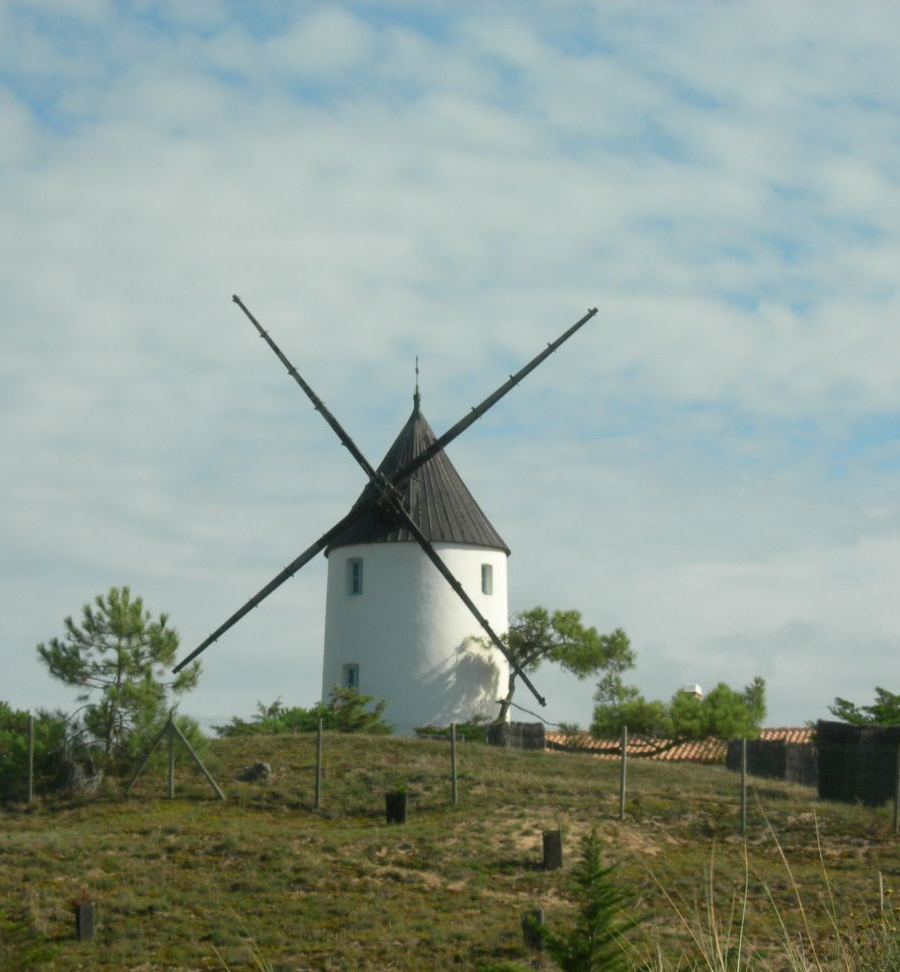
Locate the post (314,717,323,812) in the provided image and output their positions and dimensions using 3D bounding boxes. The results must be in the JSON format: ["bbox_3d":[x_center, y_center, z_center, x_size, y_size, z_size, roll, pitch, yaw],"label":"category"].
[{"bbox_3d":[-1.960,4.152,57.500,0.077,1.411,0.077,3,-7,-2],"label":"post"}]

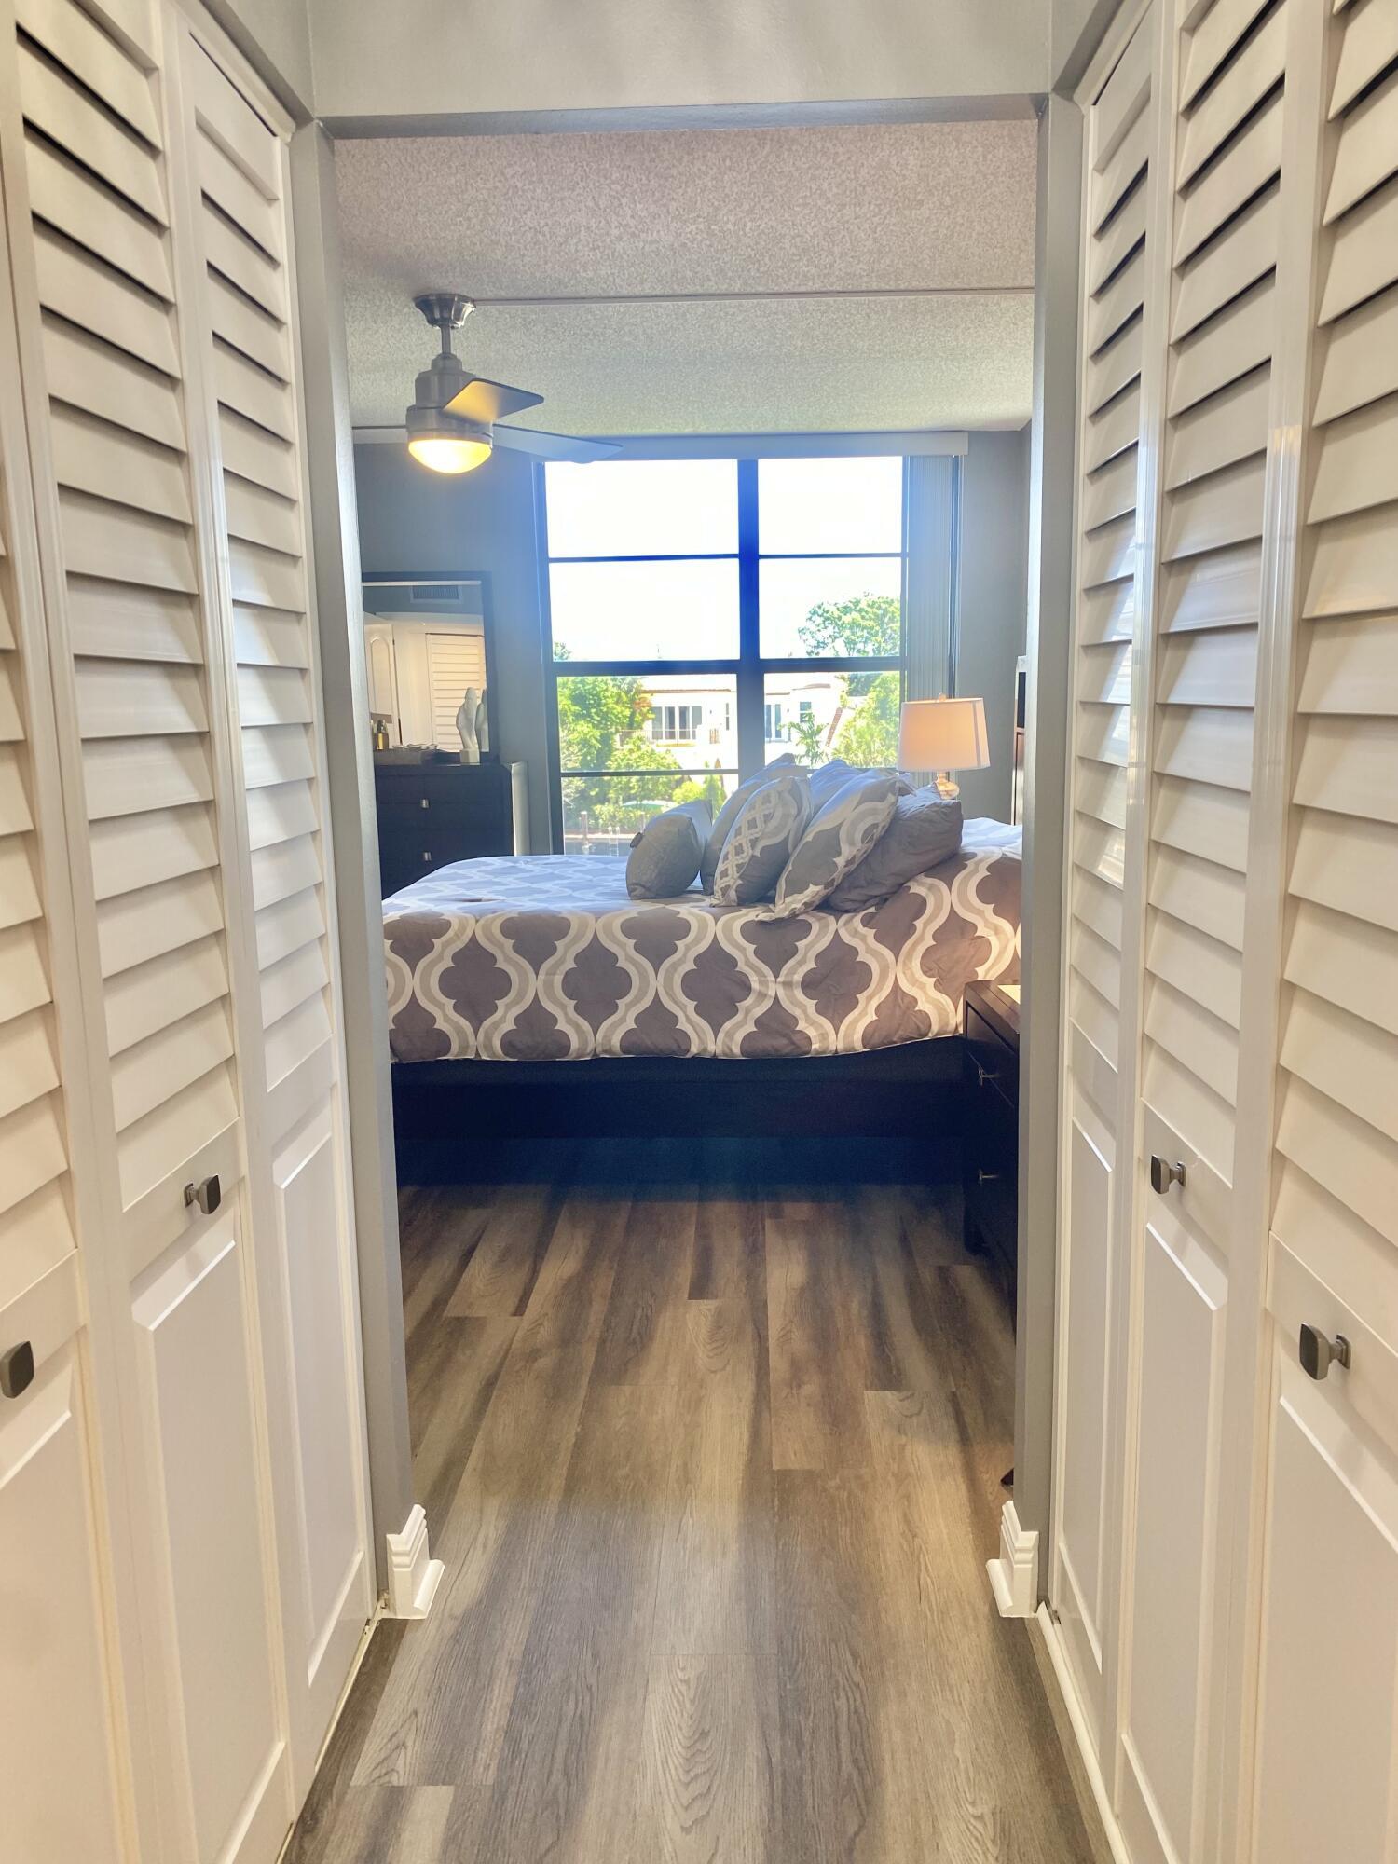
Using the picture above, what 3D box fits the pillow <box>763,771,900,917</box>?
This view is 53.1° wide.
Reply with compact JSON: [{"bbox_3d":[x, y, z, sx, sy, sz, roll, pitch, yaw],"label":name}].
[{"bbox_3d":[0.373,-0.279,4.021,0.180,0.500,0.580,40,9,-5],"label":"pillow"}]

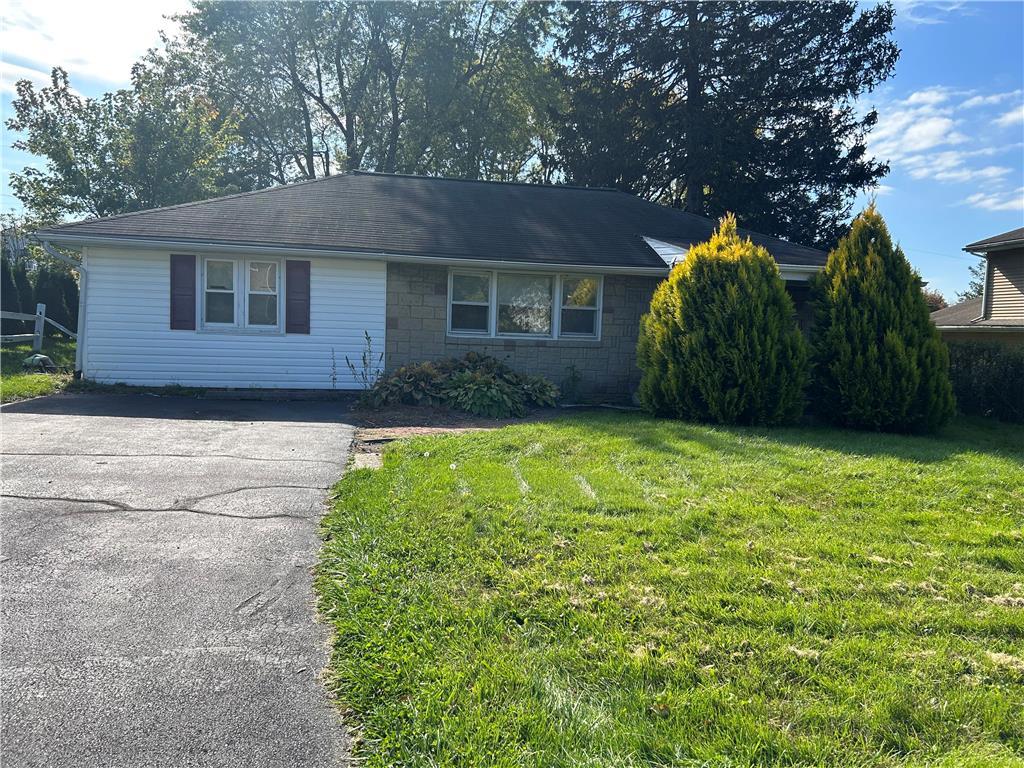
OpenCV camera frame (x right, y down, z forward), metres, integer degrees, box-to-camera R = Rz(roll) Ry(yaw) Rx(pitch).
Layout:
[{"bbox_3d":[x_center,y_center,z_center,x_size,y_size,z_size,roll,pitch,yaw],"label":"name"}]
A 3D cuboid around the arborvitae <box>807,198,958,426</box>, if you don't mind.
[{"bbox_3d":[5.559,-0.991,11.564,2.250,3.355,2.250,1,4,-13],"label":"arborvitae"}]

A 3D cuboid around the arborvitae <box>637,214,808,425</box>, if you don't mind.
[{"bbox_3d":[3.053,-0.936,11.066,2.400,2.975,2.400,1,4,-13],"label":"arborvitae"}]

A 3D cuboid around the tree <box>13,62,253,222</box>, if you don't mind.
[{"bbox_3d":[-13.090,-5.969,26.144,8.200,9.984,8.200,1,4,-13],"label":"tree"}]

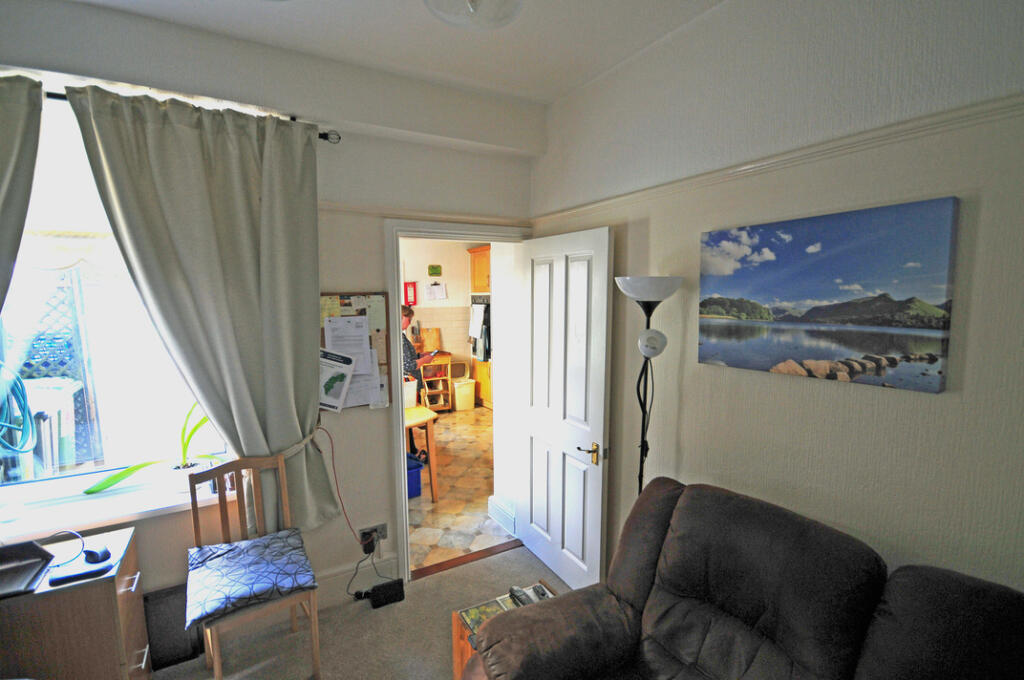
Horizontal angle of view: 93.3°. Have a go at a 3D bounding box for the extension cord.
[{"bbox_3d":[-0.694,1.358,2.577,0.250,0.090,0.075,-4,6,-29],"label":"extension cord"}]

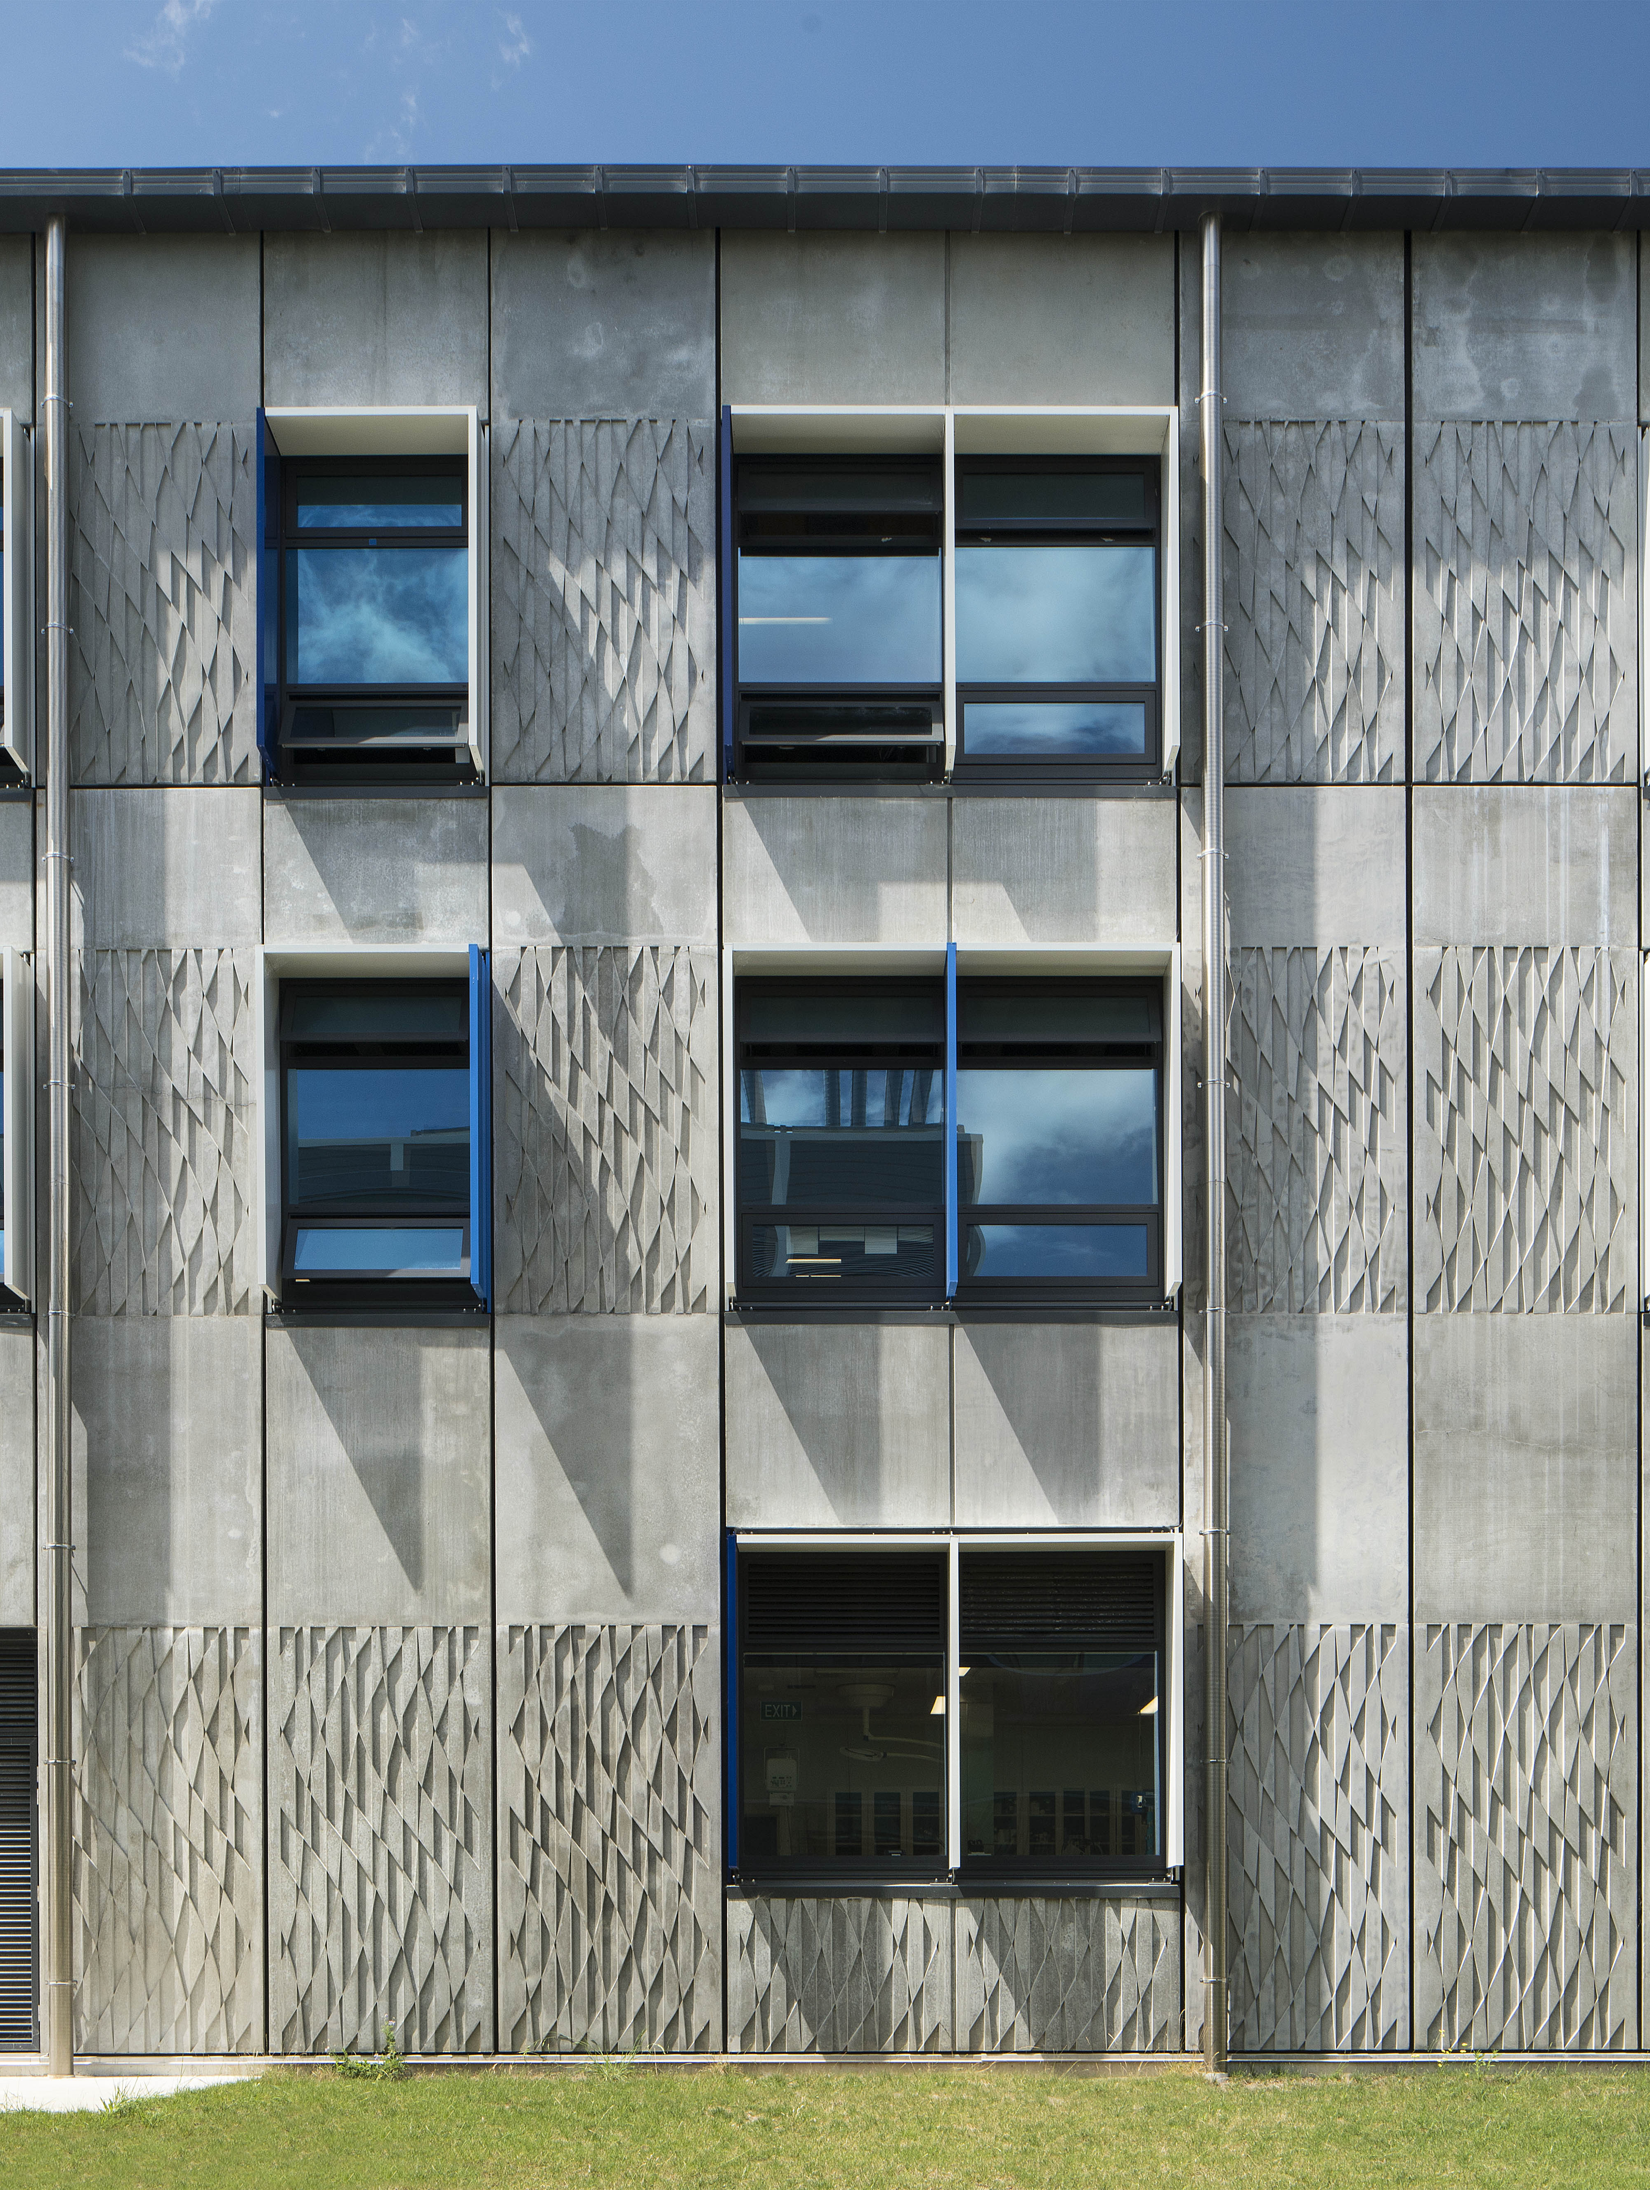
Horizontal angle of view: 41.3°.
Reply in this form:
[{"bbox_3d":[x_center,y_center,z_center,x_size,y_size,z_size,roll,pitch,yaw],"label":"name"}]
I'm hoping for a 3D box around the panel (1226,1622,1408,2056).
[{"bbox_3d":[3.167,4.886,14.380,1.331,2.814,0.120,0,0,0],"label":"panel"}]

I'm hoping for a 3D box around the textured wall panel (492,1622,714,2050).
[{"bbox_3d":[-1.455,4.986,14.730,1.481,2.894,0.100,0,0,0],"label":"textured wall panel"}]

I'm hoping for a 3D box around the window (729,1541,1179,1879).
[{"bbox_3d":[0.844,4.025,14.270,2.943,2.299,0.400,0,0,0],"label":"window"}]

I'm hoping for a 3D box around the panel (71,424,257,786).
[{"bbox_3d":[-4.521,-3.290,14.730,1.447,2.429,0.100,0,0,0],"label":"panel"}]

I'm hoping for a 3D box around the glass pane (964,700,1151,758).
[{"bbox_3d":[1.534,-2.412,14.470,1.221,0.365,0.030,0,0,0],"label":"glass pane"}]

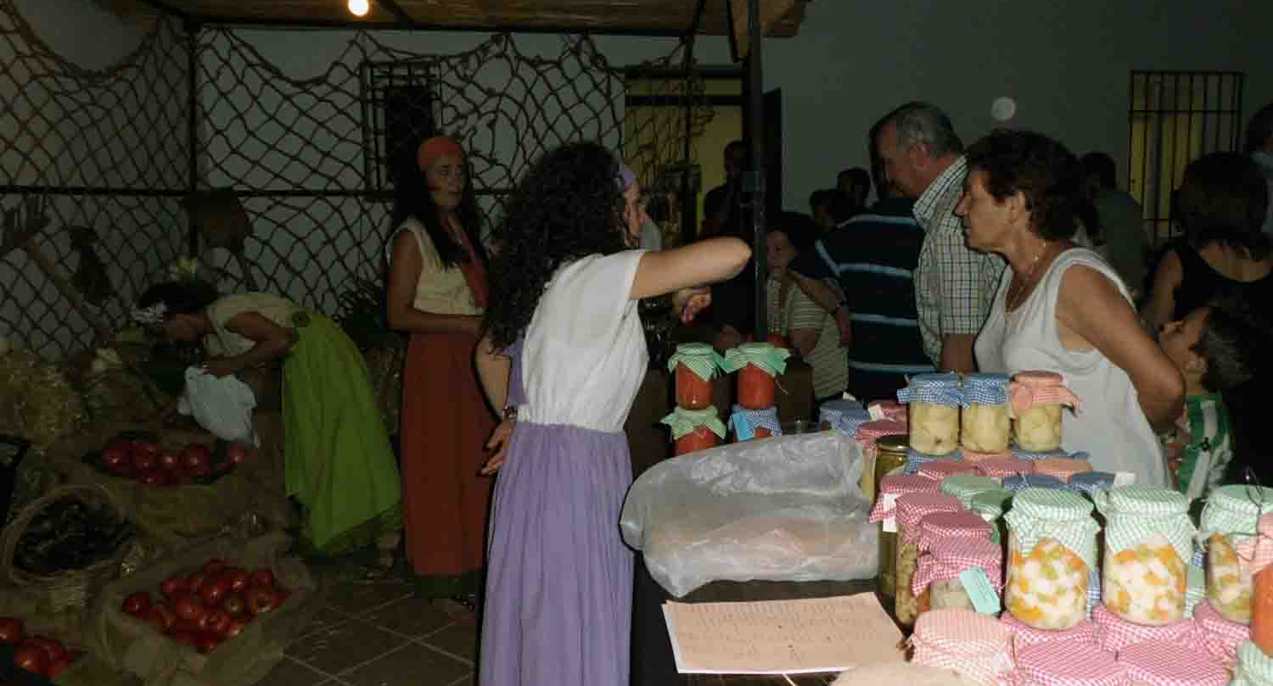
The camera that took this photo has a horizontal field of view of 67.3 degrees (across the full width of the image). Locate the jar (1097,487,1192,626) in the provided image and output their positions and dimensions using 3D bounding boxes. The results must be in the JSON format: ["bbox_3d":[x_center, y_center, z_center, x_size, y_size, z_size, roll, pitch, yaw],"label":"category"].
[{"bbox_3d":[0.497,0.206,0.937,0.084,0.115,0.084,-1,7,0],"label":"jar"}]

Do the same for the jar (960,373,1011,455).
[{"bbox_3d":[0.621,0.123,1.695,0.094,0.128,0.092,0,7,0],"label":"jar"}]

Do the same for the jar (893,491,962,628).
[{"bbox_3d":[0.386,0.285,1.270,0.085,0.155,0.085,0,8,0],"label":"jar"}]

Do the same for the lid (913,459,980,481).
[{"bbox_3d":[0.469,0.202,1.436,0.092,0.035,0.092,0,8,0],"label":"lid"}]

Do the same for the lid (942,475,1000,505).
[{"bbox_3d":[0.473,0.214,1.353,0.090,0.037,0.090,0,8,0],"label":"lid"}]

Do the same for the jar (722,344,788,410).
[{"bbox_3d":[0.263,0.073,2.095,0.122,0.130,0.112,0,7,0],"label":"jar"}]

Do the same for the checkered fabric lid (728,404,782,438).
[{"bbox_3d":[0.251,0.159,2.019,0.105,0.055,0.100,0,8,0],"label":"checkered fabric lid"}]

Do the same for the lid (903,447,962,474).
[{"bbox_3d":[0.500,0.202,1.592,0.098,0.045,0.098,-1,7,0],"label":"lid"}]

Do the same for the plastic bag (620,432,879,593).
[{"bbox_3d":[0.168,0.252,1.502,0.370,0.160,0.310,0,8,0],"label":"plastic bag"}]

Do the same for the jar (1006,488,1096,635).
[{"bbox_3d":[0.424,0.218,0.973,0.097,0.130,0.096,0,7,0],"label":"jar"}]

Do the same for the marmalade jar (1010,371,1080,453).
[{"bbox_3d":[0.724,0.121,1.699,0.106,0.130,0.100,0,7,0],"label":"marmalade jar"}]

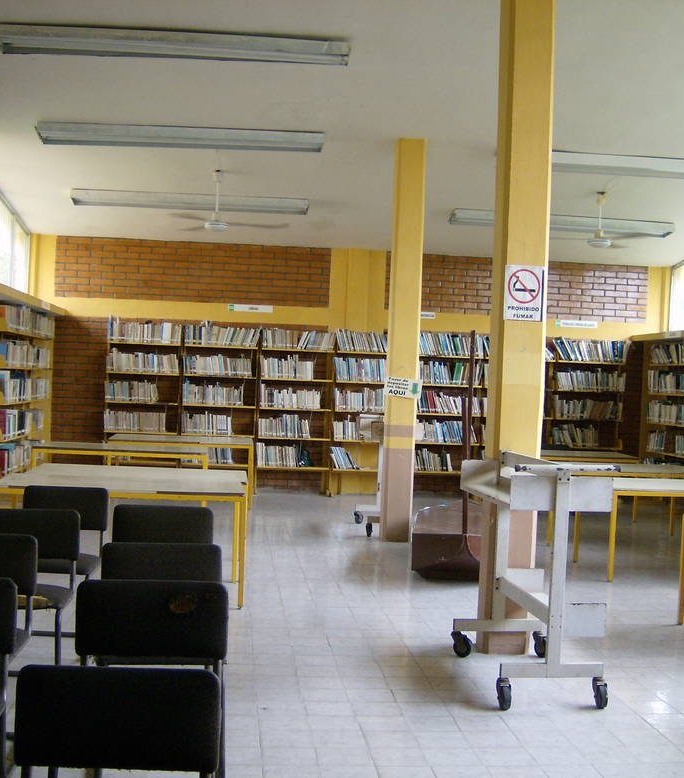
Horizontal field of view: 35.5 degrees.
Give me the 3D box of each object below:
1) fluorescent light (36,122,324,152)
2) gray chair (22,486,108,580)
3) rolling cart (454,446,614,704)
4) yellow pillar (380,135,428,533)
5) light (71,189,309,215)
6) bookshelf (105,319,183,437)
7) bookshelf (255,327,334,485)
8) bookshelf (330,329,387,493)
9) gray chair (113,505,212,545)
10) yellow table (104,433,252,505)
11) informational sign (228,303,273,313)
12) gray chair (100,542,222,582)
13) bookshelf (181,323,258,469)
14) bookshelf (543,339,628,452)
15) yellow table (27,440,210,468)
[{"bbox_3d":[-1.425,-2.247,9.497,2.548,0.091,0.280,2,-7,-6],"label":"fluorescent light"},{"bbox_3d":[-1.476,0.919,5.529,0.480,0.780,0.560,2,0,-6],"label":"gray chair"},{"bbox_3d":[0.902,0.864,5.089,0.490,1.060,0.960,2,0,-8],"label":"rolling cart"},{"bbox_3d":[0.543,-0.424,9.562,0.245,3.540,0.250,2,0,-6],"label":"yellow pillar"},{"bbox_3d":[-1.597,-1.972,11.335,2.460,0.090,0.250,2,-7,-5],"label":"light"},{"bbox_3d":[-2.395,0.197,12.856,0.910,2.030,0.330,2,0,-6],"label":"bookshelf"},{"bbox_3d":[-0.566,0.275,13.044,0.910,2.010,0.330,2,0,-6],"label":"bookshelf"},{"bbox_3d":[0.333,0.312,13.431,0.966,2.072,0.308,2,0,-6],"label":"bookshelf"},{"bbox_3d":[-0.823,0.939,4.762,0.450,0.785,0.510,2,0,-6],"label":"gray chair"},{"bbox_3d":[-1.771,0.925,11.932,1.568,0.693,0.868,2,0,-6],"label":"yellow table"},{"bbox_3d":[-1.127,-0.995,13.268,0.560,0.090,0.020,2,0,-6],"label":"informational sign"},{"bbox_3d":[-0.656,0.956,3.723,0.450,0.780,0.510,2,0,-6],"label":"gray chair"},{"bbox_3d":[-1.529,0.241,13.244,0.966,2.072,0.308,2,0,-6],"label":"bookshelf"},{"bbox_3d":[3.035,0.412,13.334,0.920,2.000,0.330,2,0,-6],"label":"bookshelf"},{"bbox_3d":[-2.090,0.901,10.200,1.560,0.684,0.830,2,0,-3],"label":"yellow table"}]

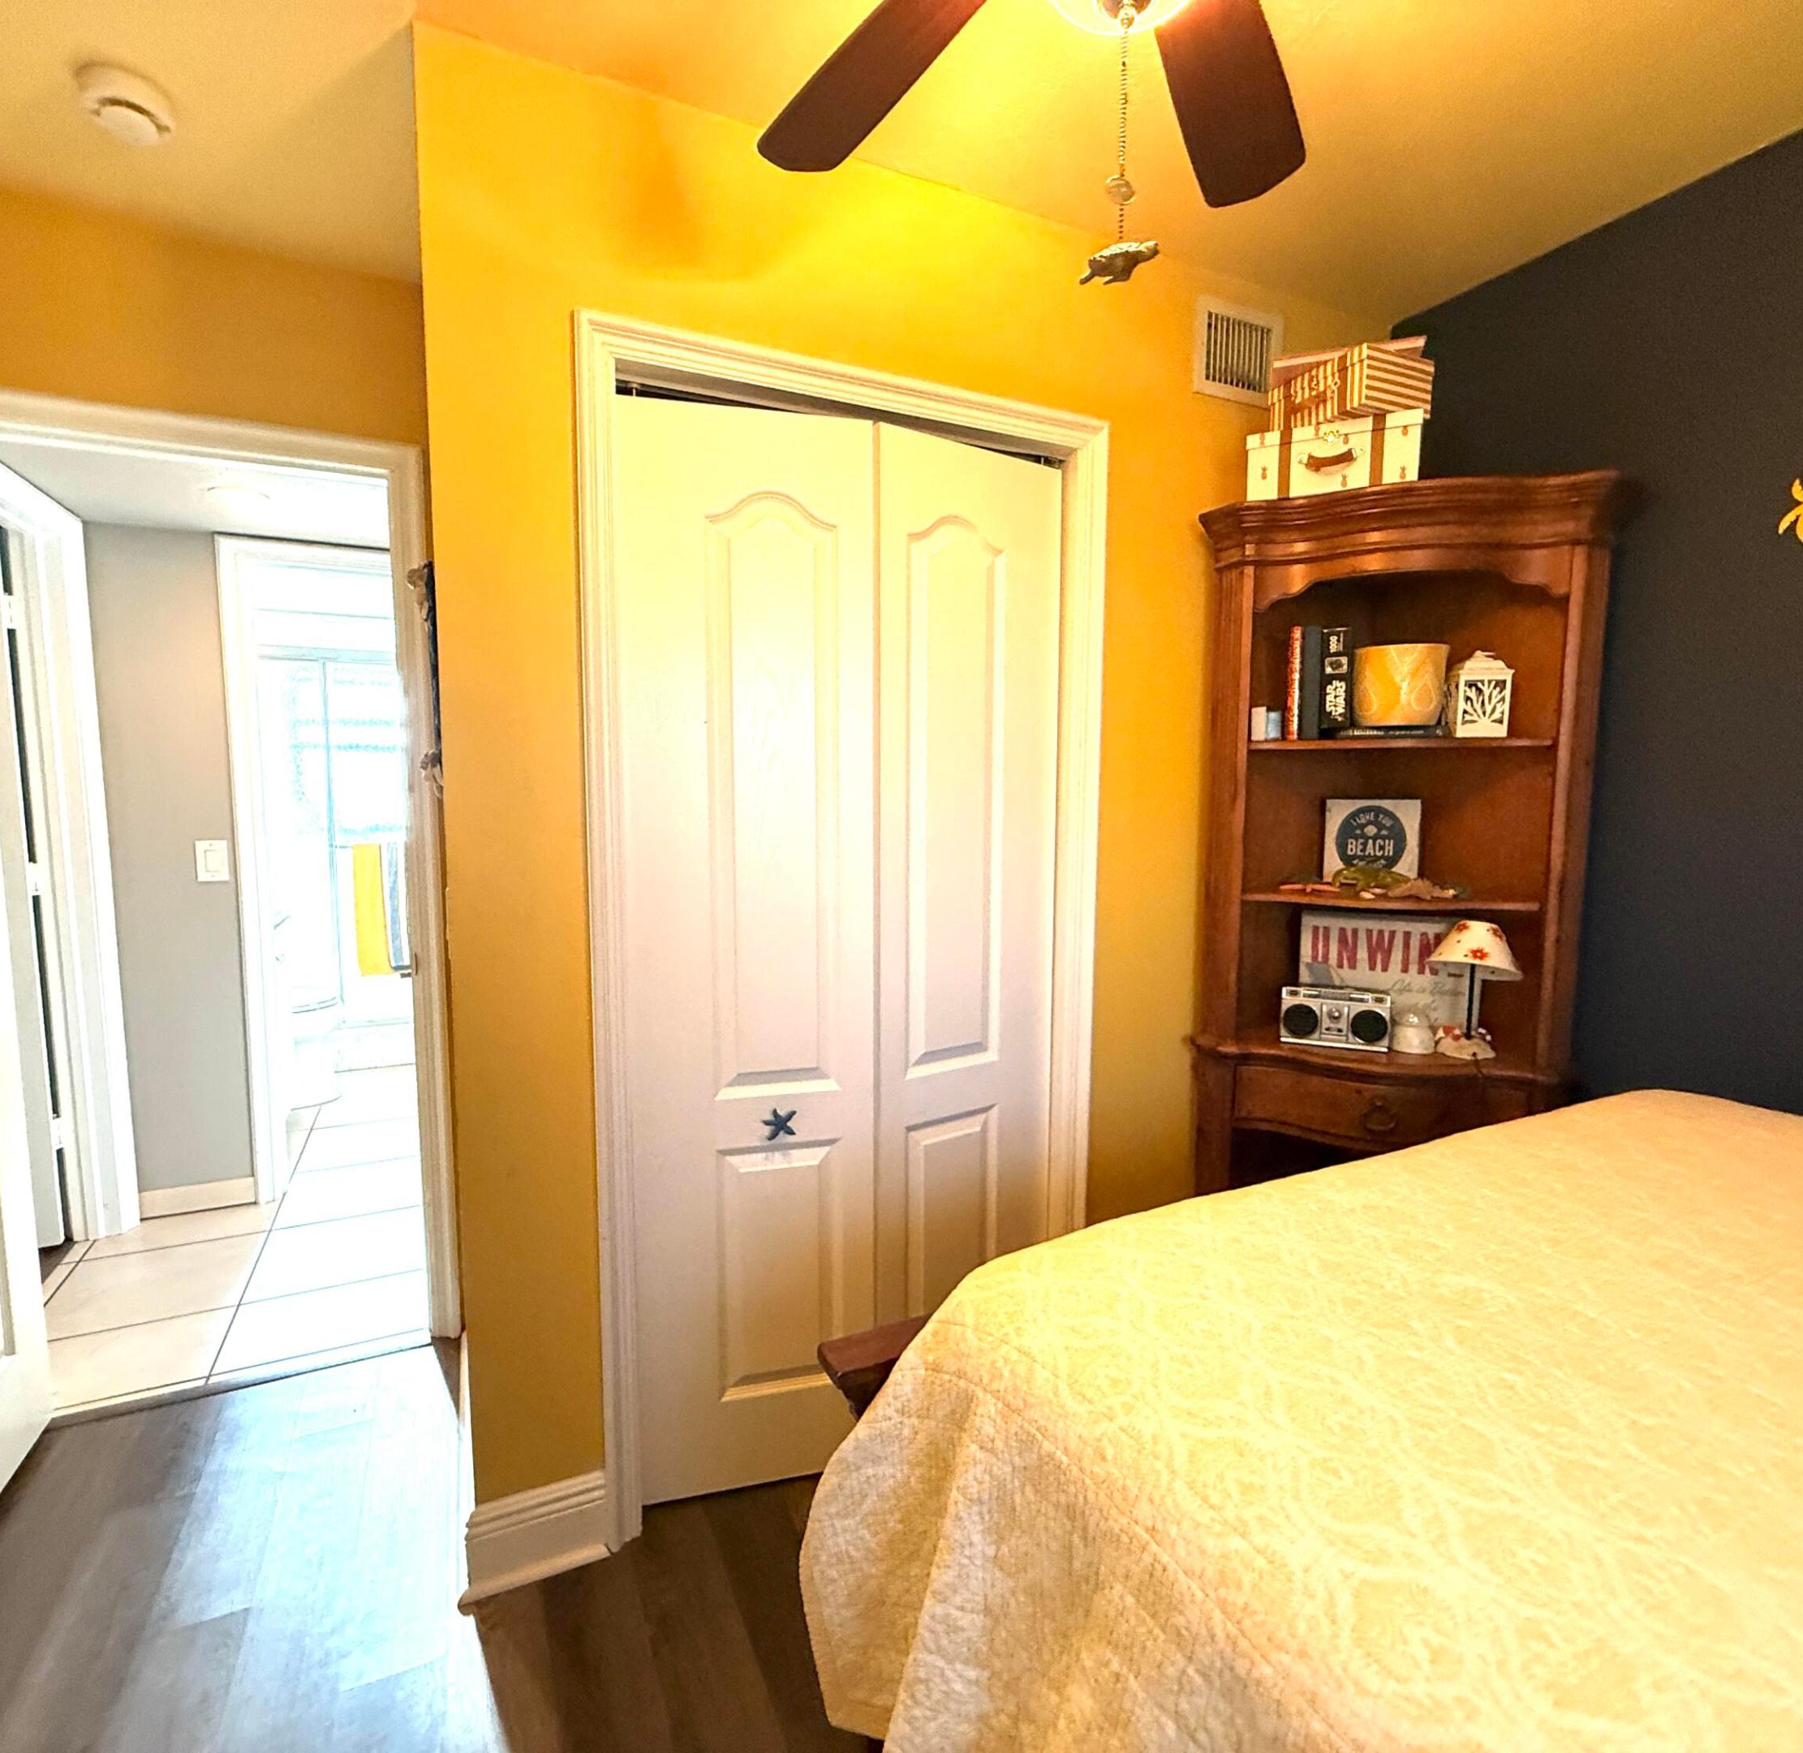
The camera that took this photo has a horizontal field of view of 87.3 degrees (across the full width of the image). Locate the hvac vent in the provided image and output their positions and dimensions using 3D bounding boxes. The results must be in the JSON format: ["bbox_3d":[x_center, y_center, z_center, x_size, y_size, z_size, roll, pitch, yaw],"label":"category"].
[{"bbox_3d":[0.741,-1.146,2.080,0.250,0.198,0.020,-2,6,-26],"label":"hvac vent"}]

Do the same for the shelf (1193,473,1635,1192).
[{"bbox_3d":[1.081,0.183,2.168,0.810,1.960,0.522,2,6,19],"label":"shelf"}]

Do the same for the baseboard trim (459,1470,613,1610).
[{"bbox_3d":[-0.624,1.132,1.629,0.240,0.152,0.026,-2,6,-26],"label":"baseboard trim"}]

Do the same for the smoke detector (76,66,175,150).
[{"bbox_3d":[-1.244,-1.232,1.521,0.125,0.052,0.125,-2,6,-26],"label":"smoke detector"}]

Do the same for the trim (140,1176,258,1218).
[{"bbox_3d":[-2.229,1.018,3.001,0.305,0.092,0.016,-2,6,-26],"label":"trim"}]

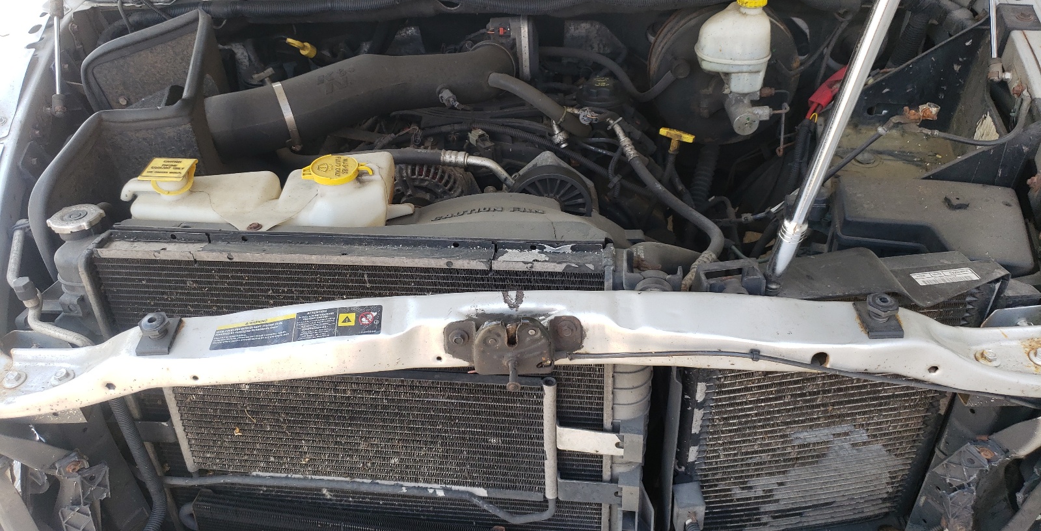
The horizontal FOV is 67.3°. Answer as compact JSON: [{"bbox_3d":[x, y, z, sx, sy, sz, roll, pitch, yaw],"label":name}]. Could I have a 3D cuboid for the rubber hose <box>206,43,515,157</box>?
[{"bbox_3d":[-0.242,-0.258,1.208,0.440,0.130,0.120,-11,34,-13],"label":"rubber hose"}]

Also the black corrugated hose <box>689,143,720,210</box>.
[{"bbox_3d":[0.360,-0.173,1.530,0.048,0.150,0.048,13,-10,-8],"label":"black corrugated hose"}]

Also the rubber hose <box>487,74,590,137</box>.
[{"bbox_3d":[0.025,-0.253,1.215,0.165,0.080,0.045,13,36,23],"label":"rubber hose"}]

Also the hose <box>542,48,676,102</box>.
[{"bbox_3d":[0.161,-0.351,1.440,0.250,0.085,0.100,-2,33,2],"label":"hose"}]

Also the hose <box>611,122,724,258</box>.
[{"bbox_3d":[0.234,-0.130,1.265,0.140,0.095,0.340,-2,33,2],"label":"hose"}]

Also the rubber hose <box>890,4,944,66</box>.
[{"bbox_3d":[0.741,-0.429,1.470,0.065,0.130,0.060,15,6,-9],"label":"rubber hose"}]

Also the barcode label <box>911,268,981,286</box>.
[{"bbox_3d":[0.532,0.014,0.980,0.076,0.002,0.025,-6,33,-6],"label":"barcode label"}]

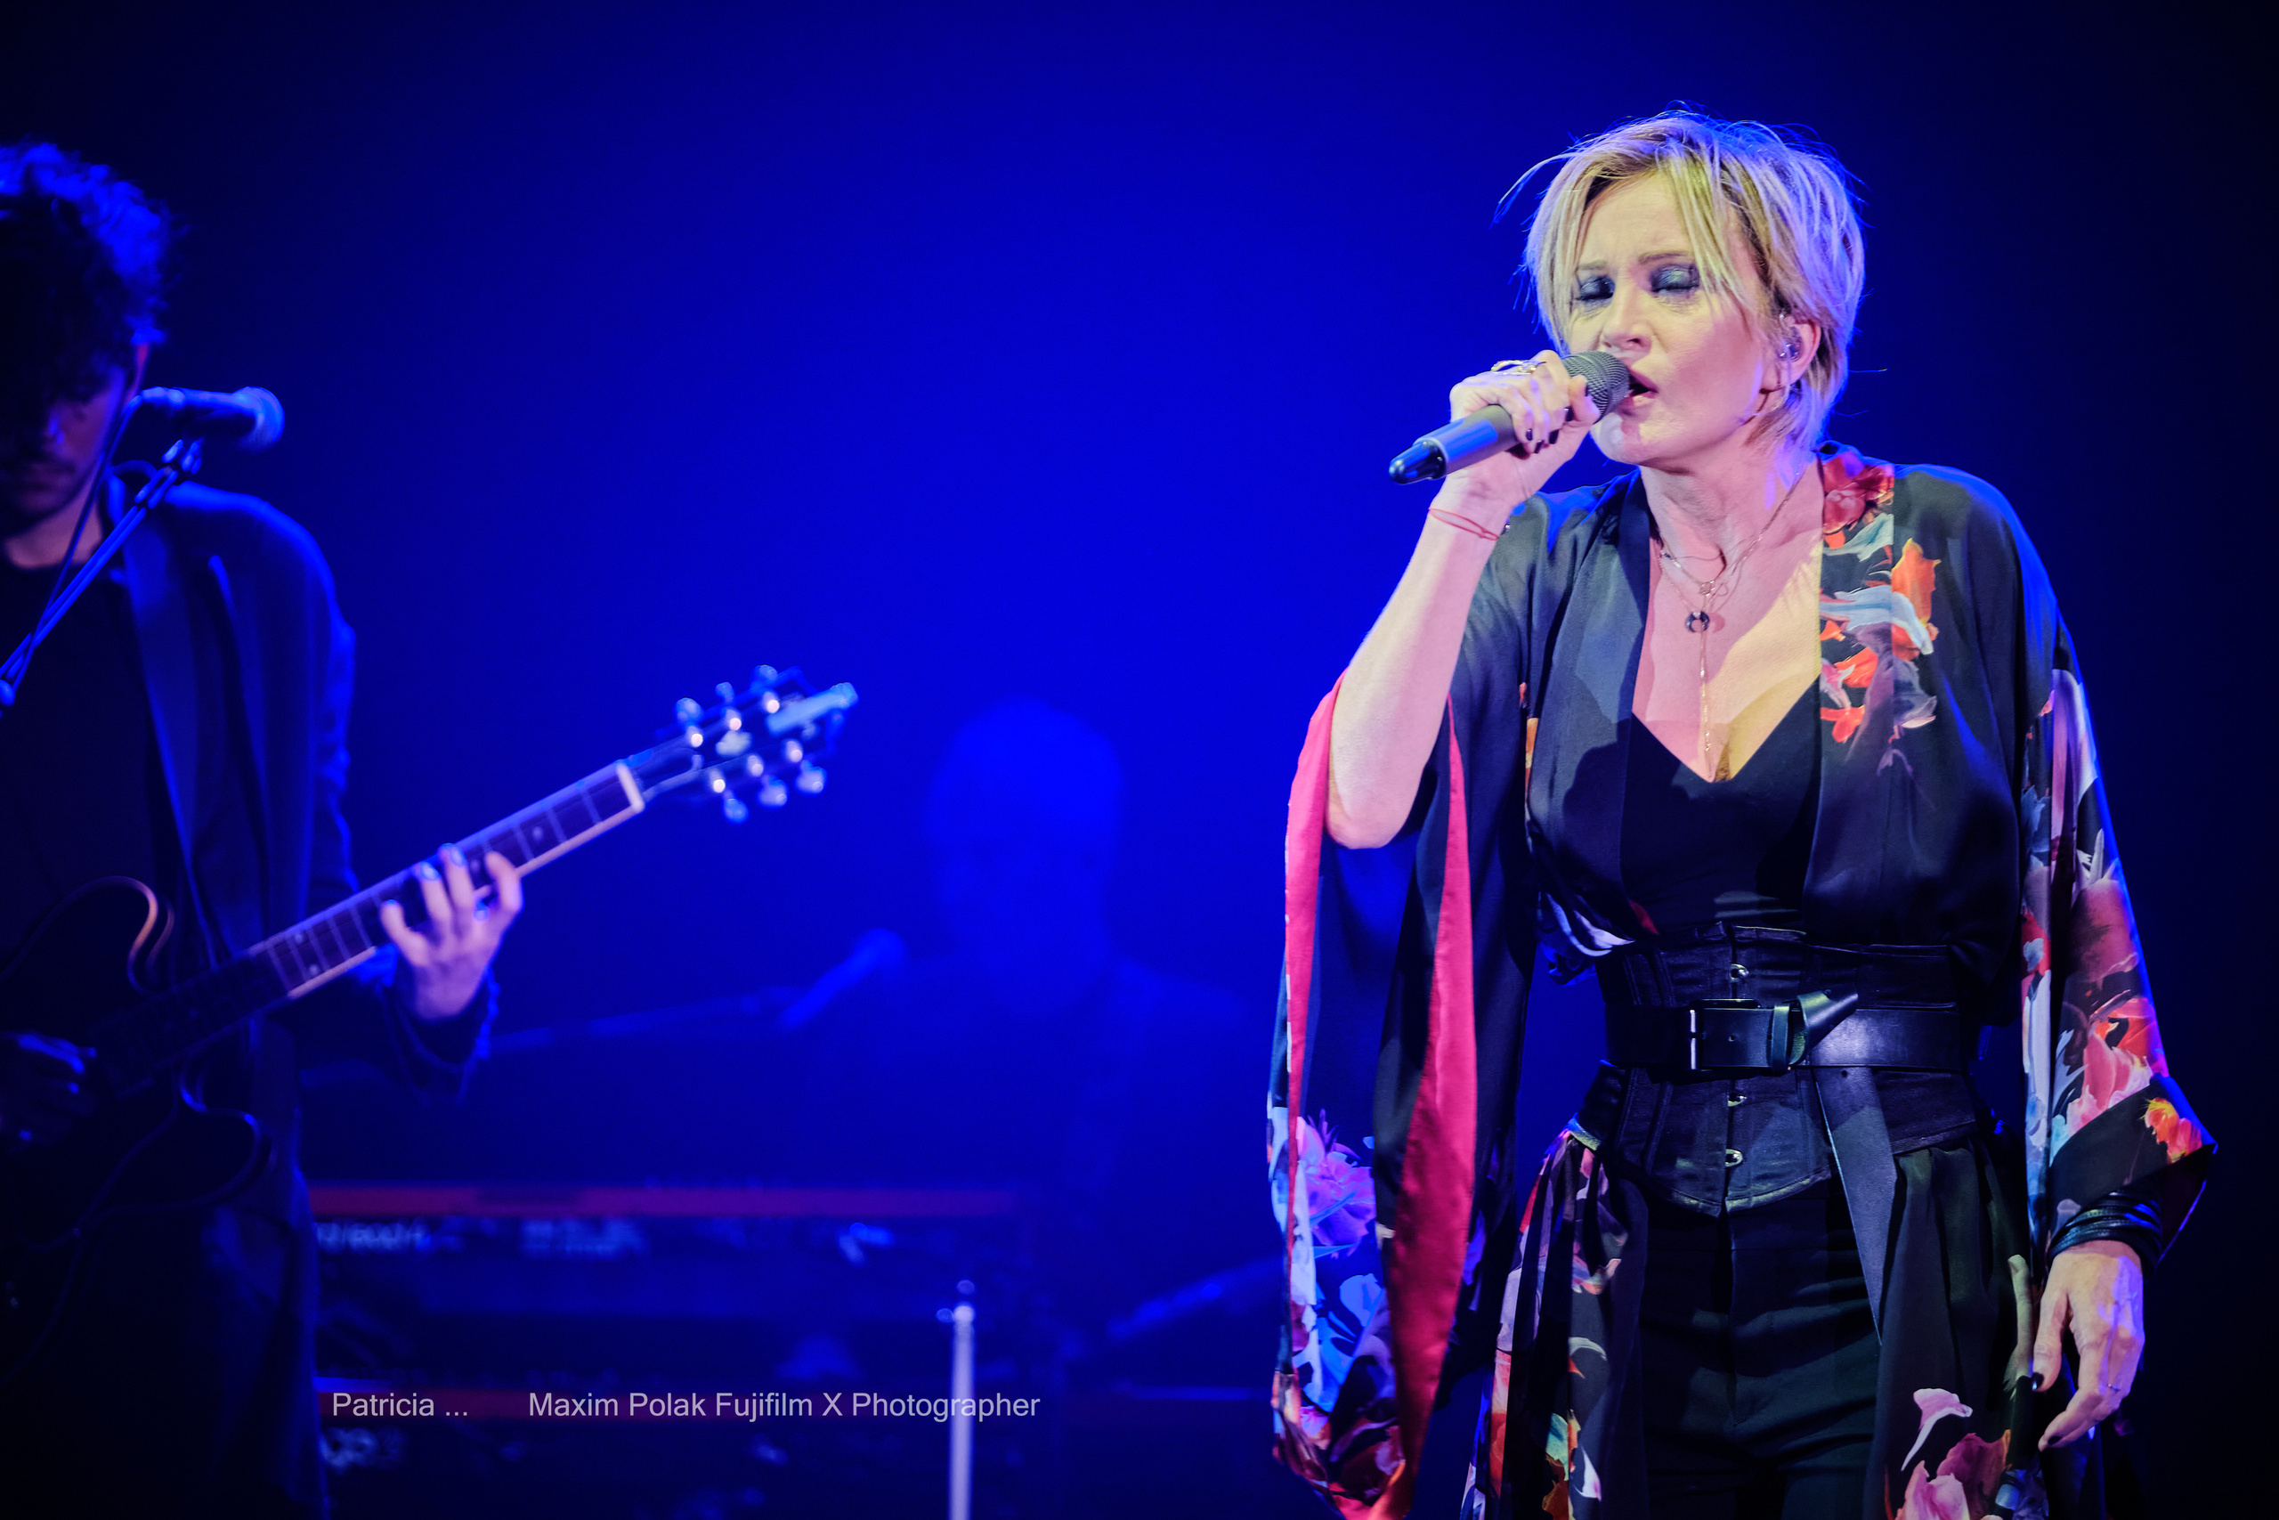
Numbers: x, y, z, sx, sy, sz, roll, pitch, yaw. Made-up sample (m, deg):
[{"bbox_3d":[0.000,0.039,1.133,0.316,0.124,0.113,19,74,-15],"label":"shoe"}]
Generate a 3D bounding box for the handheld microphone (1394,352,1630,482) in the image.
[{"bbox_3d":[0.253,-0.231,9.200,0.048,0.048,0.230,-2,15,46],"label":"handheld microphone"}]

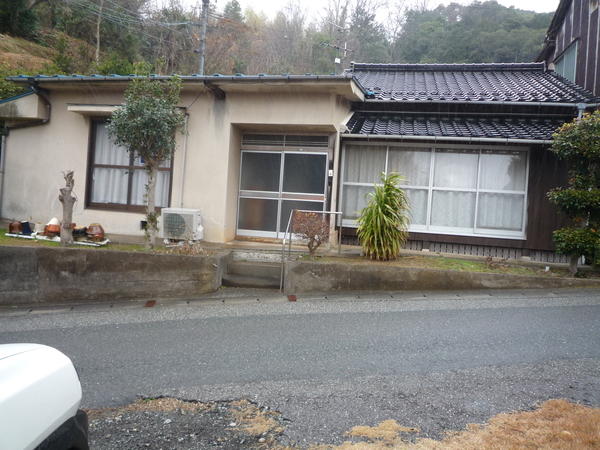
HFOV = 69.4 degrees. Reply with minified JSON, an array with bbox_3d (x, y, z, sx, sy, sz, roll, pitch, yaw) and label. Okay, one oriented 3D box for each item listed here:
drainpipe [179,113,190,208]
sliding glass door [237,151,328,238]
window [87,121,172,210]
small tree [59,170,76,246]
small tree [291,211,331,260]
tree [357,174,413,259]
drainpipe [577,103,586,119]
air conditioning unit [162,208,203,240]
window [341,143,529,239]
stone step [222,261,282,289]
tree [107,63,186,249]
[{"bbox_3d":[-2.313,-1.274,8.633,0.065,1.896,0.065,4,0,10],"label":"drainpipe"},{"bbox_3d":[-0.375,-0.621,9.073,1.860,1.797,0.100,4,0,10],"label":"sliding glass door"},{"bbox_3d":[-3.503,-1.209,8.921,1.895,1.888,0.120,4,0,10],"label":"window"},{"bbox_3d":[-3.534,-0.251,6.600,0.220,1.158,0.240,4,0,10],"label":"small tree"},{"bbox_3d":[0.184,0.152,6.950,0.579,0.770,0.580,4,0,10],"label":"small tree"},{"bbox_3d":[1.346,-0.159,6.900,0.834,1.449,0.850,4,0,10],"label":"tree"},{"bbox_3d":[5.587,-2.253,8.600,0.170,0.380,0.150,4,0,10],"label":"drainpipe"},{"bbox_3d":[-2.299,0.004,8.415,0.709,0.567,0.290,4,0,10],"label":"air conditioning unit"},{"bbox_3d":[2.603,-0.716,8.605,3.593,1.740,0.120,4,0,10],"label":"window"},{"bbox_3d":[-0.670,0.752,6.583,0.933,0.300,0.650,4,0,10],"label":"stone step"},{"bbox_3d":[-2.507,-1.106,7.100,1.261,2.982,1.200,4,0,10],"label":"tree"}]

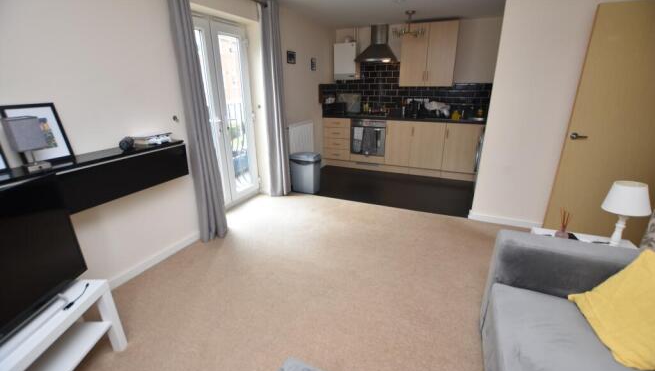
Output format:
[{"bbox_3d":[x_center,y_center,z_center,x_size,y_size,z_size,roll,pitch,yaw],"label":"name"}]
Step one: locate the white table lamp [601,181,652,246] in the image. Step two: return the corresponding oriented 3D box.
[{"bbox_3d":[1.776,0.178,1.625,0.210,0.390,0.210,8,21,24],"label":"white table lamp"}]

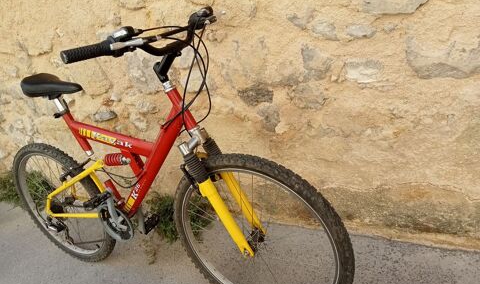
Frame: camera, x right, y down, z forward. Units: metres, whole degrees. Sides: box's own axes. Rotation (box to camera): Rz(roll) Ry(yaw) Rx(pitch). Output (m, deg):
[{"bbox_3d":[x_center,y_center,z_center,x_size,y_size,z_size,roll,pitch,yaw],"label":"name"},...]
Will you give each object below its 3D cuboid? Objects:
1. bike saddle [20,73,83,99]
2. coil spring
[{"bbox_3d":[-0.709,-0.219,1.483,0.280,0.080,0.150,7,30,30],"label":"bike saddle"},{"bbox_3d":[-0.484,0.069,1.505,0.105,0.052,0.052,0,26,33],"label":"coil spring"}]

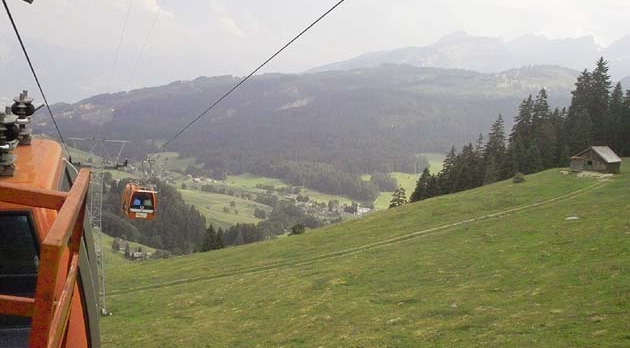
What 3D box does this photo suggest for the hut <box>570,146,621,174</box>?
[{"bbox_3d":[51.199,-2.704,108.469,5.900,4.700,7.000,-3,6,-40],"label":"hut"}]

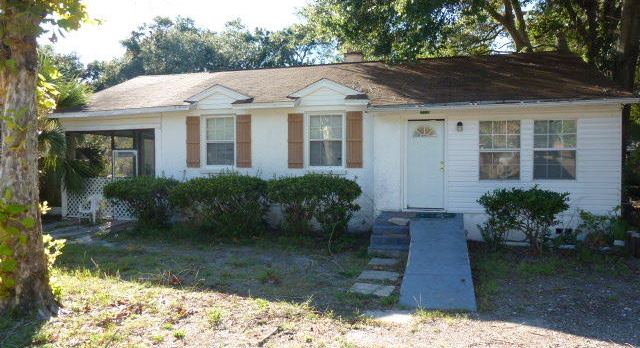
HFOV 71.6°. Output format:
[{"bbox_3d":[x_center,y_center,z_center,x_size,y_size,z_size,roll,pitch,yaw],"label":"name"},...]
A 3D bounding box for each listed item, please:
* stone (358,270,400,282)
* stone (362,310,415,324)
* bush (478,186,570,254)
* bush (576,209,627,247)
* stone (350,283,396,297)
[{"bbox_3d":[0.965,1.660,7.130,0.600,0.050,0.440,0,2,15],"label":"stone"},{"bbox_3d":[0.826,1.755,5.400,0.600,0.050,0.420,0,2,12],"label":"stone"},{"bbox_3d":[4.150,0.943,9.000,1.820,1.360,1.250,0,2,14],"label":"bush"},{"bbox_3d":[5.660,1.100,8.950,1.050,0.820,0.800,0,2,14],"label":"bush"},{"bbox_3d":[0.764,1.700,6.430,0.590,0.050,0.430,0,2,17],"label":"stone"}]

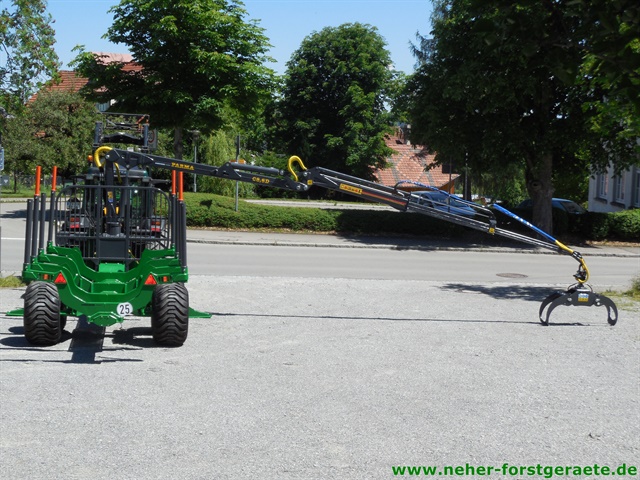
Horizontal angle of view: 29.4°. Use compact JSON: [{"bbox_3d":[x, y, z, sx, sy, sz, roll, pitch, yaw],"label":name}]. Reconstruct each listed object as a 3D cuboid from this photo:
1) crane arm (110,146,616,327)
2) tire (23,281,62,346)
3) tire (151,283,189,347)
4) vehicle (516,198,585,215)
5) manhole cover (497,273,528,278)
[{"bbox_3d":[0.580,-0.057,20.625,8.861,2.790,0.500,1,3,3],"label":"crane arm"},{"bbox_3d":[-3.830,1.026,16.870,0.500,0.920,0.920,1,3,-9],"label":"tire"},{"bbox_3d":[-2.096,1.052,17.130,0.500,0.920,0.920,1,3,-9],"label":"tire"},{"bbox_3d":[8.973,-0.914,48.043,4.400,1.450,1.760,4,4,39],"label":"vehicle"},{"bbox_3d":[4.557,0.841,28.888,0.758,0.040,0.758,1,3,0],"label":"manhole cover"}]

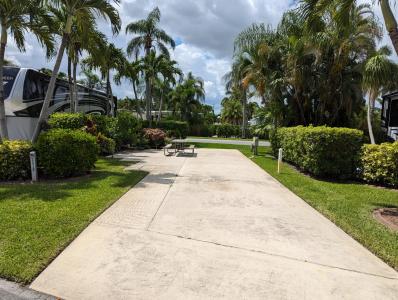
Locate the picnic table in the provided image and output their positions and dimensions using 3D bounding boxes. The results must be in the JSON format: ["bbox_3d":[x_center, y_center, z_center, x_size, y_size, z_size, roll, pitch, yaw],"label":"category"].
[{"bbox_3d":[-1.007,-0.129,14.655,1.550,0.760,1.850,0,5,0],"label":"picnic table"}]

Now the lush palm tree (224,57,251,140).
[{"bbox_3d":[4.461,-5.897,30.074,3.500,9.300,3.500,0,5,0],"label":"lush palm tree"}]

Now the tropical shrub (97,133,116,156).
[{"bbox_3d":[-4.567,-0.307,13.535,0.950,1.150,0.900,0,6,0],"label":"tropical shrub"}]

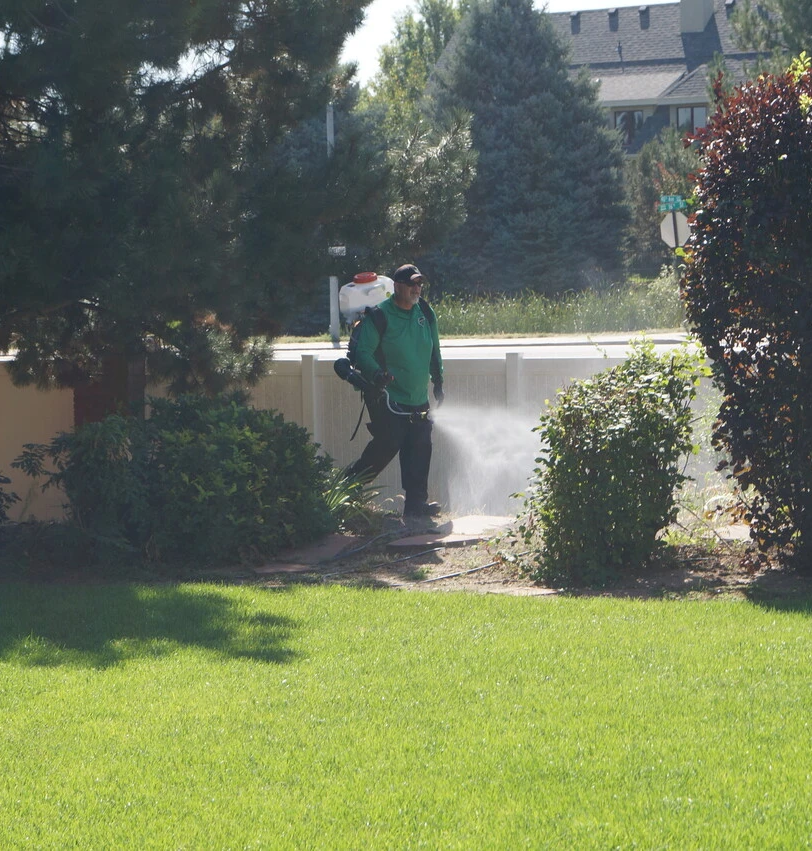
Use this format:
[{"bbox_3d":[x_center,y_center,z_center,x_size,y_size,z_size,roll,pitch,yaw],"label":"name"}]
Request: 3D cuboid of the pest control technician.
[{"bbox_3d":[-0.090,-0.250,20.800,0.720,1.790,0.600,2,4,37],"label":"pest control technician"}]

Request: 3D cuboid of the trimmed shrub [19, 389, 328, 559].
[{"bbox_3d":[-1.460,0.290,18.600,2.000,1.030,1.400,-1,3,0],"label":"trimmed shrub"}]

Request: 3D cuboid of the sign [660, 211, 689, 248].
[{"bbox_3d":[5.750,-4.160,62.000,0.760,0.760,0.030,-7,0,33],"label":"sign"}]

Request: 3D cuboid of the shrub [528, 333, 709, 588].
[{"bbox_3d":[1.210,0.200,16.900,1.050,1.380,1.000,-1,3,0],"label":"shrub"}]

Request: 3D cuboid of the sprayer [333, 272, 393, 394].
[{"bbox_3d":[-0.310,-0.660,20.950,0.380,0.800,0.450,2,4,37],"label":"sprayer"}]

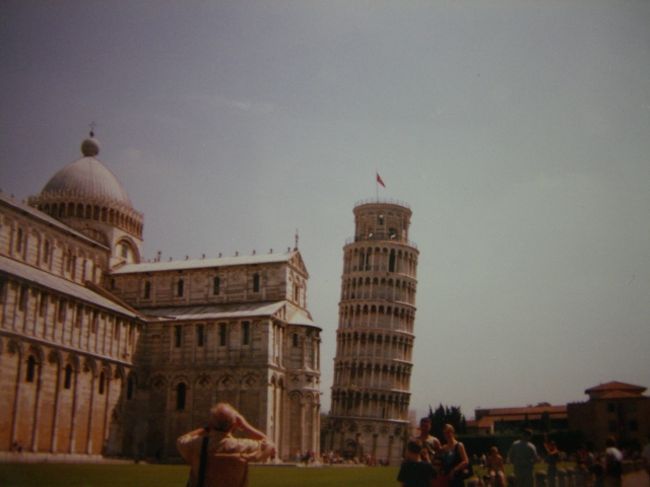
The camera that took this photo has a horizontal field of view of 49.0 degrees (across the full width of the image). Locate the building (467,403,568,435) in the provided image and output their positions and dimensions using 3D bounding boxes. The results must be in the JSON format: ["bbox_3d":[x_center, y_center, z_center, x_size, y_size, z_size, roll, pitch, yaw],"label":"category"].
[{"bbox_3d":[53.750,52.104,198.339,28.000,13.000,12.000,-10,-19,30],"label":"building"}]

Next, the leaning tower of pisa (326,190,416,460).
[{"bbox_3d":[10.860,17.624,151.812,16.500,56.000,16.500,5,-15,1],"label":"leaning tower of pisa"}]

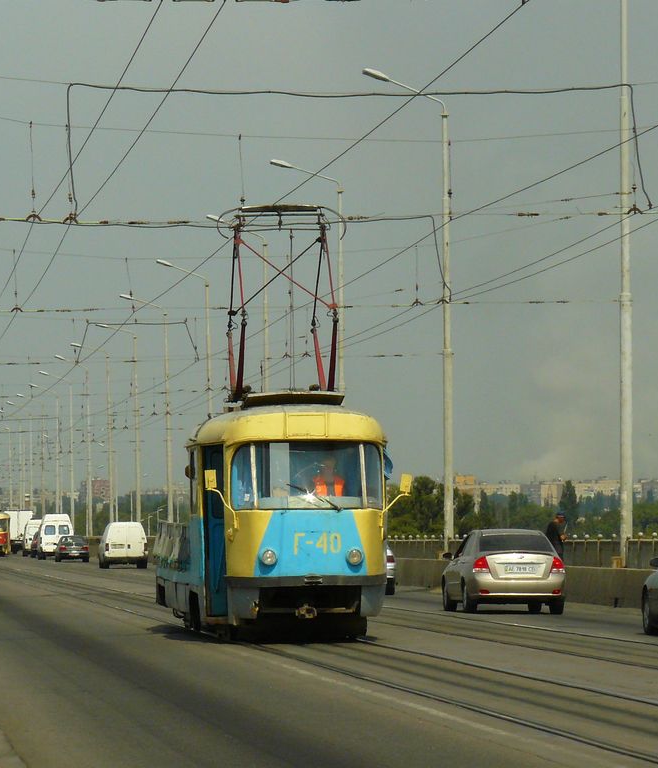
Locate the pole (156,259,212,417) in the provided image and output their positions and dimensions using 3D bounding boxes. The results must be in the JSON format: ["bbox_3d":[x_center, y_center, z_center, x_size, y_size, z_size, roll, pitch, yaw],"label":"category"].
[{"bbox_3d":[-6.636,1.246,210.299,2.720,13.960,0.320,0,-2,-6],"label":"pole"}]

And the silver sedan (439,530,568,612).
[{"bbox_3d":[3.043,3.303,80.267,1.735,1.470,4.480,0,-2,-6],"label":"silver sedan"}]

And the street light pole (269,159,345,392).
[{"bbox_3d":[-0.707,-0.624,153.437,2.580,13.900,0.320,0,-2,-6],"label":"street light pole"}]

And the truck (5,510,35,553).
[{"bbox_3d":[-24.995,11.928,367.679,2.400,3.400,7.000,0,-2,-6],"label":"truck"}]

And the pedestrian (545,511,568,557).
[{"bbox_3d":[5.205,3.810,104.008,0.550,1.740,0.500,1,-2,-20],"label":"pedestrian"}]

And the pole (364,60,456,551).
[{"bbox_3d":[2.194,-1.655,125.003,2.480,14.060,0.320,0,-2,-6],"label":"pole"}]

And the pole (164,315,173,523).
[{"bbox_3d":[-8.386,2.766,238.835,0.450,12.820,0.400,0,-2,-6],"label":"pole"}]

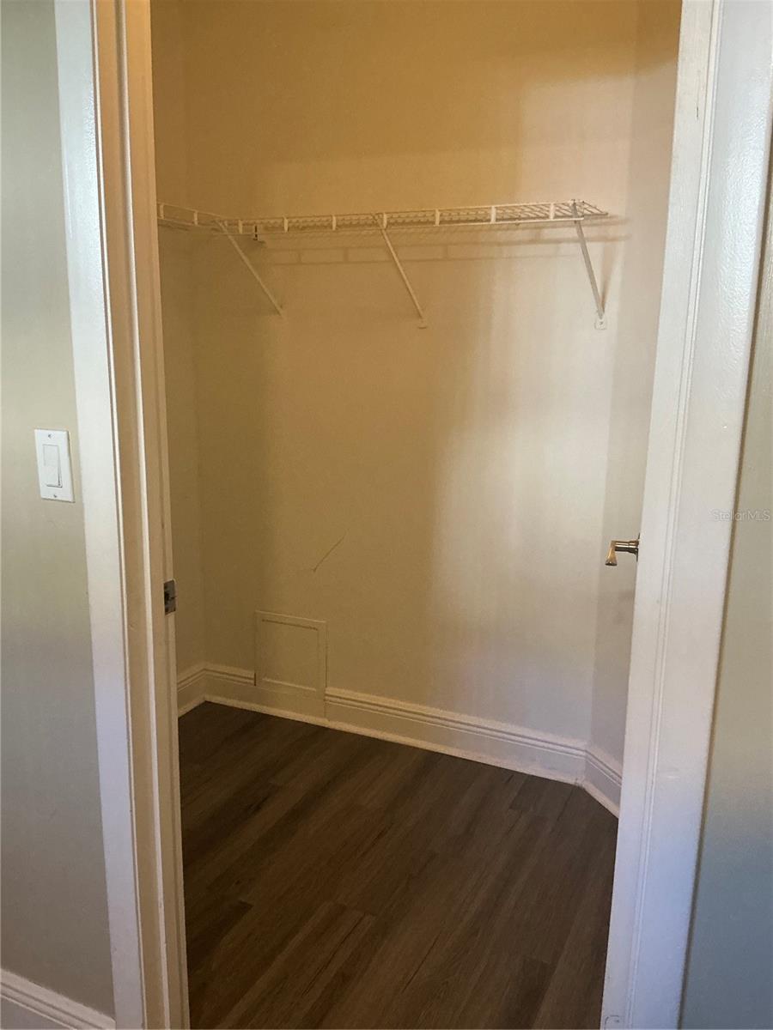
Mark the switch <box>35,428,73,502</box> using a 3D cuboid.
[{"bbox_3d":[-0.531,-0.079,1.324,0.071,0.115,0.012,6,13,24],"label":"switch"}]

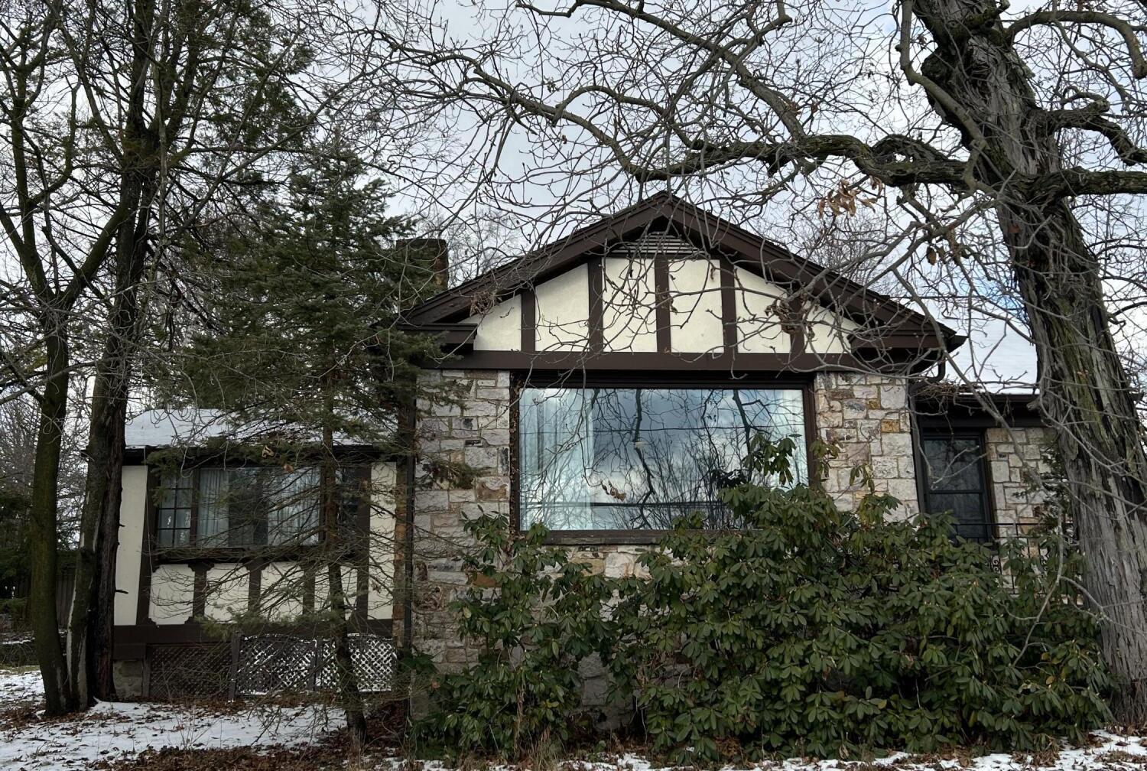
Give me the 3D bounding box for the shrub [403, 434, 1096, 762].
[{"bbox_3d":[1.739,1.983,10.821,6.353,2.906,2.069,0,-14,-6],"label":"shrub"}]

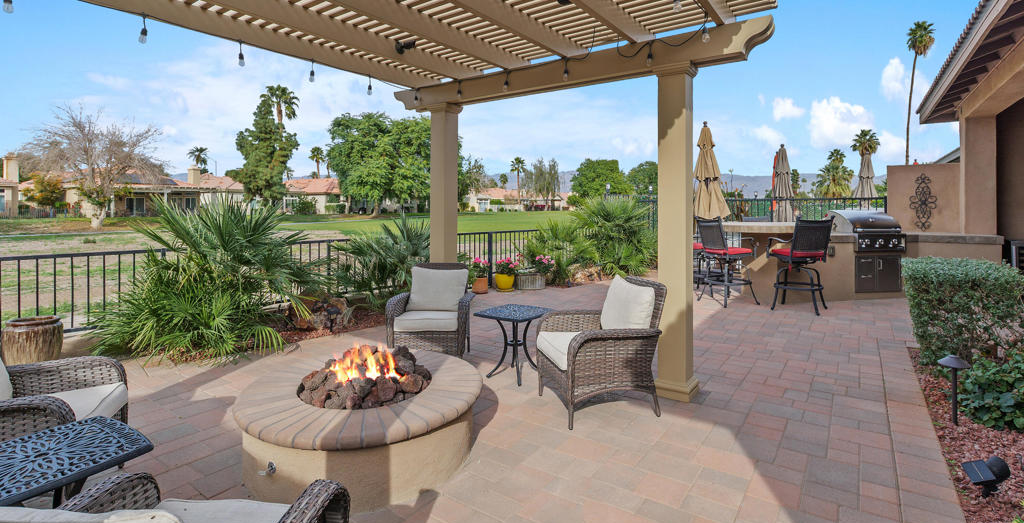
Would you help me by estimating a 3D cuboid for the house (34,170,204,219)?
[{"bbox_3d":[-43.200,-7.620,51.000,15.500,5.200,12.000,-3,5,-29],"label":"house"}]

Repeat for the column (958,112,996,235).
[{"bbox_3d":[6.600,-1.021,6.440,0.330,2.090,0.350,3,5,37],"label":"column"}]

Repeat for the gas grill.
[{"bbox_3d":[5.130,-0.193,6.650,0.820,1.170,0.620,-1,4,-8],"label":"gas grill"}]

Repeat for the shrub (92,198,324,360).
[{"bbox_3d":[-3.169,0.068,4.761,2.150,1.400,1.750,-3,6,-30],"label":"shrub"}]

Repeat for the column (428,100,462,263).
[{"bbox_3d":[-0.680,-0.387,4.582,0.250,2.350,0.250,4,6,37],"label":"column"}]

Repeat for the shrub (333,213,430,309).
[{"bbox_3d":[-1.680,-0.050,6.100,1.350,1.250,1.200,0,4,0],"label":"shrub"}]

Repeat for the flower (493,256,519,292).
[{"bbox_3d":[-0.103,0.191,7.197,0.380,0.540,0.370,0,5,0],"label":"flower"}]

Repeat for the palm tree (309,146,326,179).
[{"bbox_3d":[-40.601,-17.535,95.000,3.600,13.000,3.600,0,5,0],"label":"palm tree"}]

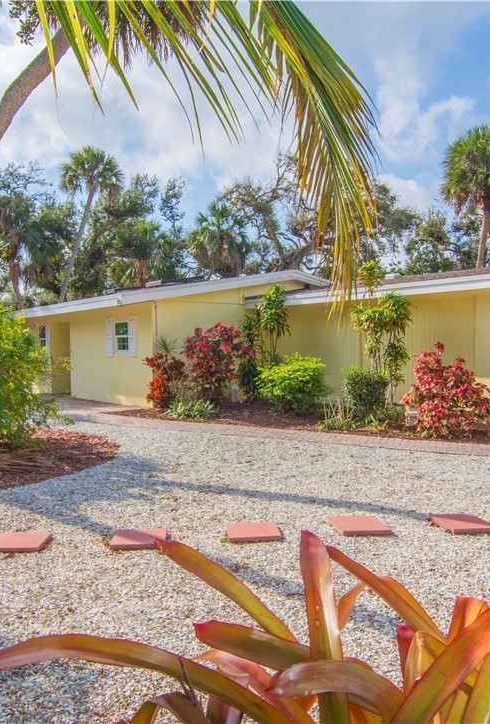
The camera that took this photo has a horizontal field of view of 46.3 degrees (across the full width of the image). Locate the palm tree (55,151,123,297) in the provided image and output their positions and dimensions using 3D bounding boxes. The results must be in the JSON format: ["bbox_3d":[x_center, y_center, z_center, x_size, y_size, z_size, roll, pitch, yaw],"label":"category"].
[{"bbox_3d":[-8.210,-5.096,29.500,3.900,11.994,3.400,-1,1,0],"label":"palm tree"}]

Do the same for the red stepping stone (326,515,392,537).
[{"bbox_3d":[0.984,1.413,4.931,0.406,0.042,0.406,-1,1,-8],"label":"red stepping stone"}]

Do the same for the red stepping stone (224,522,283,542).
[{"bbox_3d":[0.070,1.426,4.780,0.406,0.042,0.406,-1,1,-4],"label":"red stepping stone"}]

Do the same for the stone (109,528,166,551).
[{"bbox_3d":[-0.850,1.438,4.640,0.406,0.042,0.406,-1,1,-4],"label":"stone"}]

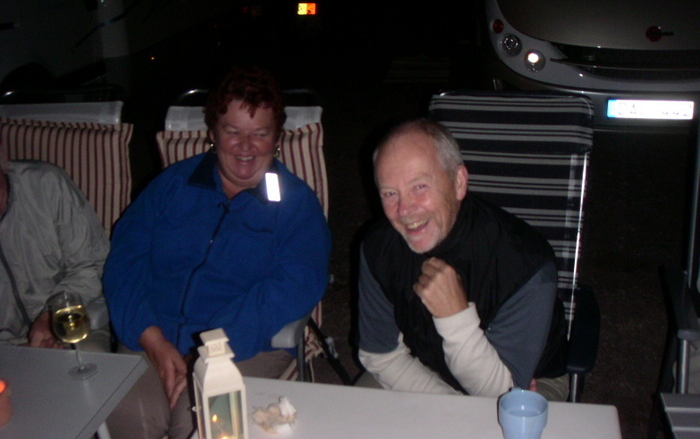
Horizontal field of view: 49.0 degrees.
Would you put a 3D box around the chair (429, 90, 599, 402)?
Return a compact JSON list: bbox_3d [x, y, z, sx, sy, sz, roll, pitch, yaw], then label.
[{"bbox_3d":[0.371,0.314,2.053,0.580,1.190,0.670,5,20,25],"label":"chair"}]

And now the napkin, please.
[{"bbox_3d":[-0.149,0.376,1.495,0.083,0.038,0.072,1,18,15],"label":"napkin"}]

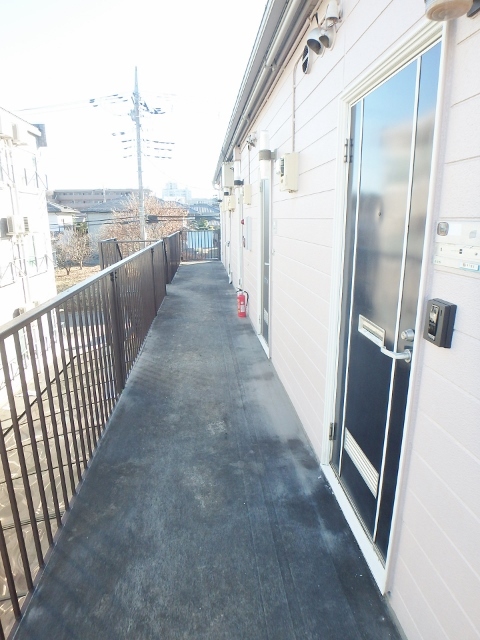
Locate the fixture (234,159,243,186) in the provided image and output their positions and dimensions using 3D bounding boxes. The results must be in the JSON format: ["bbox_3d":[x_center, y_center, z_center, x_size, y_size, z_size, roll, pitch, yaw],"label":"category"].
[{"bbox_3d":[-0.014,-2.278,6.049,0.150,0.380,0.105,-2,15,-5],"label":"fixture"}]

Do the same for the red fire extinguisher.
[{"bbox_3d":[0.043,-0.263,6.052,0.185,0.430,0.145,1,15,6],"label":"red fire extinguisher"}]

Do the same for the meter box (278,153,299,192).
[{"bbox_3d":[0.349,-1.063,2.815,0.110,0.260,0.180,-2,15,-5],"label":"meter box"}]

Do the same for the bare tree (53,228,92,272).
[{"bbox_3d":[-13.734,-5.507,31.766,2.800,3.600,2.600,-2,15,-5],"label":"bare tree"}]

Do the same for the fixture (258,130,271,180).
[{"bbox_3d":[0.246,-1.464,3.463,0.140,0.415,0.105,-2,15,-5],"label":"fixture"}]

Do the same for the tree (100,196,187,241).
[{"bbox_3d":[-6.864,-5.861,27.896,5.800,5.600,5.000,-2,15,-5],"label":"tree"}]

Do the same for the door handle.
[{"bbox_3d":[0.569,0.120,1.447,0.057,0.050,0.140,-2,15,-5],"label":"door handle"}]

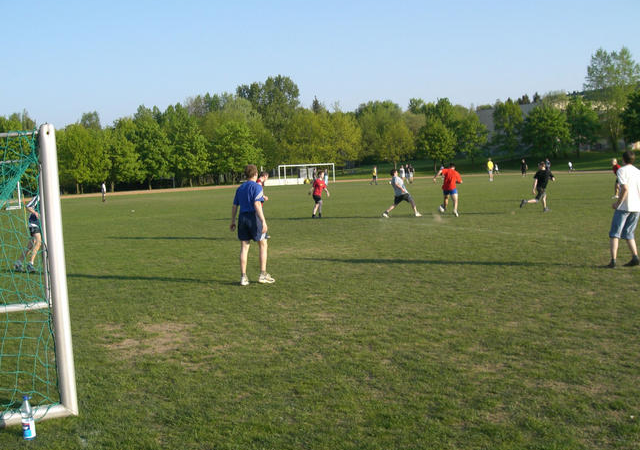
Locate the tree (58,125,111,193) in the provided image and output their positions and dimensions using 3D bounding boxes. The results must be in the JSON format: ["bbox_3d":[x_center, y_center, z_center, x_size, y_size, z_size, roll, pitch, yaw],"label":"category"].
[{"bbox_3d":[-36.507,-10.068,108.000,8.000,10.453,8.000,-3,4,0],"label":"tree"}]

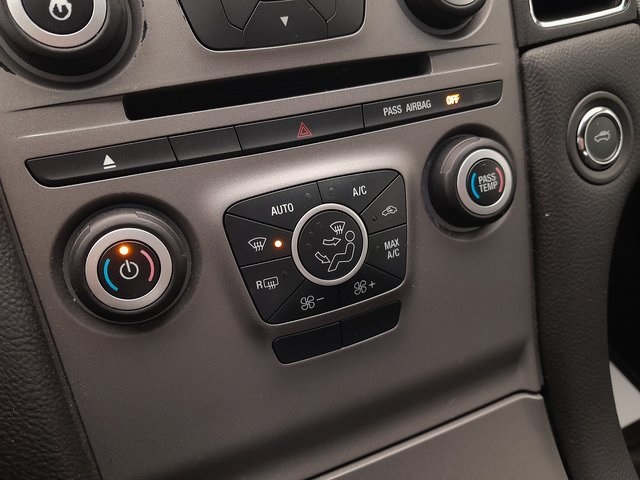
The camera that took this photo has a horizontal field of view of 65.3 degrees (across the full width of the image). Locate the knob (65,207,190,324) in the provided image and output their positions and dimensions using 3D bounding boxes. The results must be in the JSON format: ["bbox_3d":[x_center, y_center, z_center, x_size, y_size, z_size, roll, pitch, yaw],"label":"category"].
[{"bbox_3d":[-0.072,0.010,0.189,0.045,0.045,0.015,-14,11,-18],"label":"knob"}]

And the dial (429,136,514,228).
[{"bbox_3d":[0.074,-0.028,0.237,0.045,0.045,0.015,-14,11,-18],"label":"dial"}]

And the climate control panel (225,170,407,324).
[{"bbox_3d":[0.003,0.002,0.214,0.081,0.056,0.010,-14,11,-18],"label":"climate control panel"}]

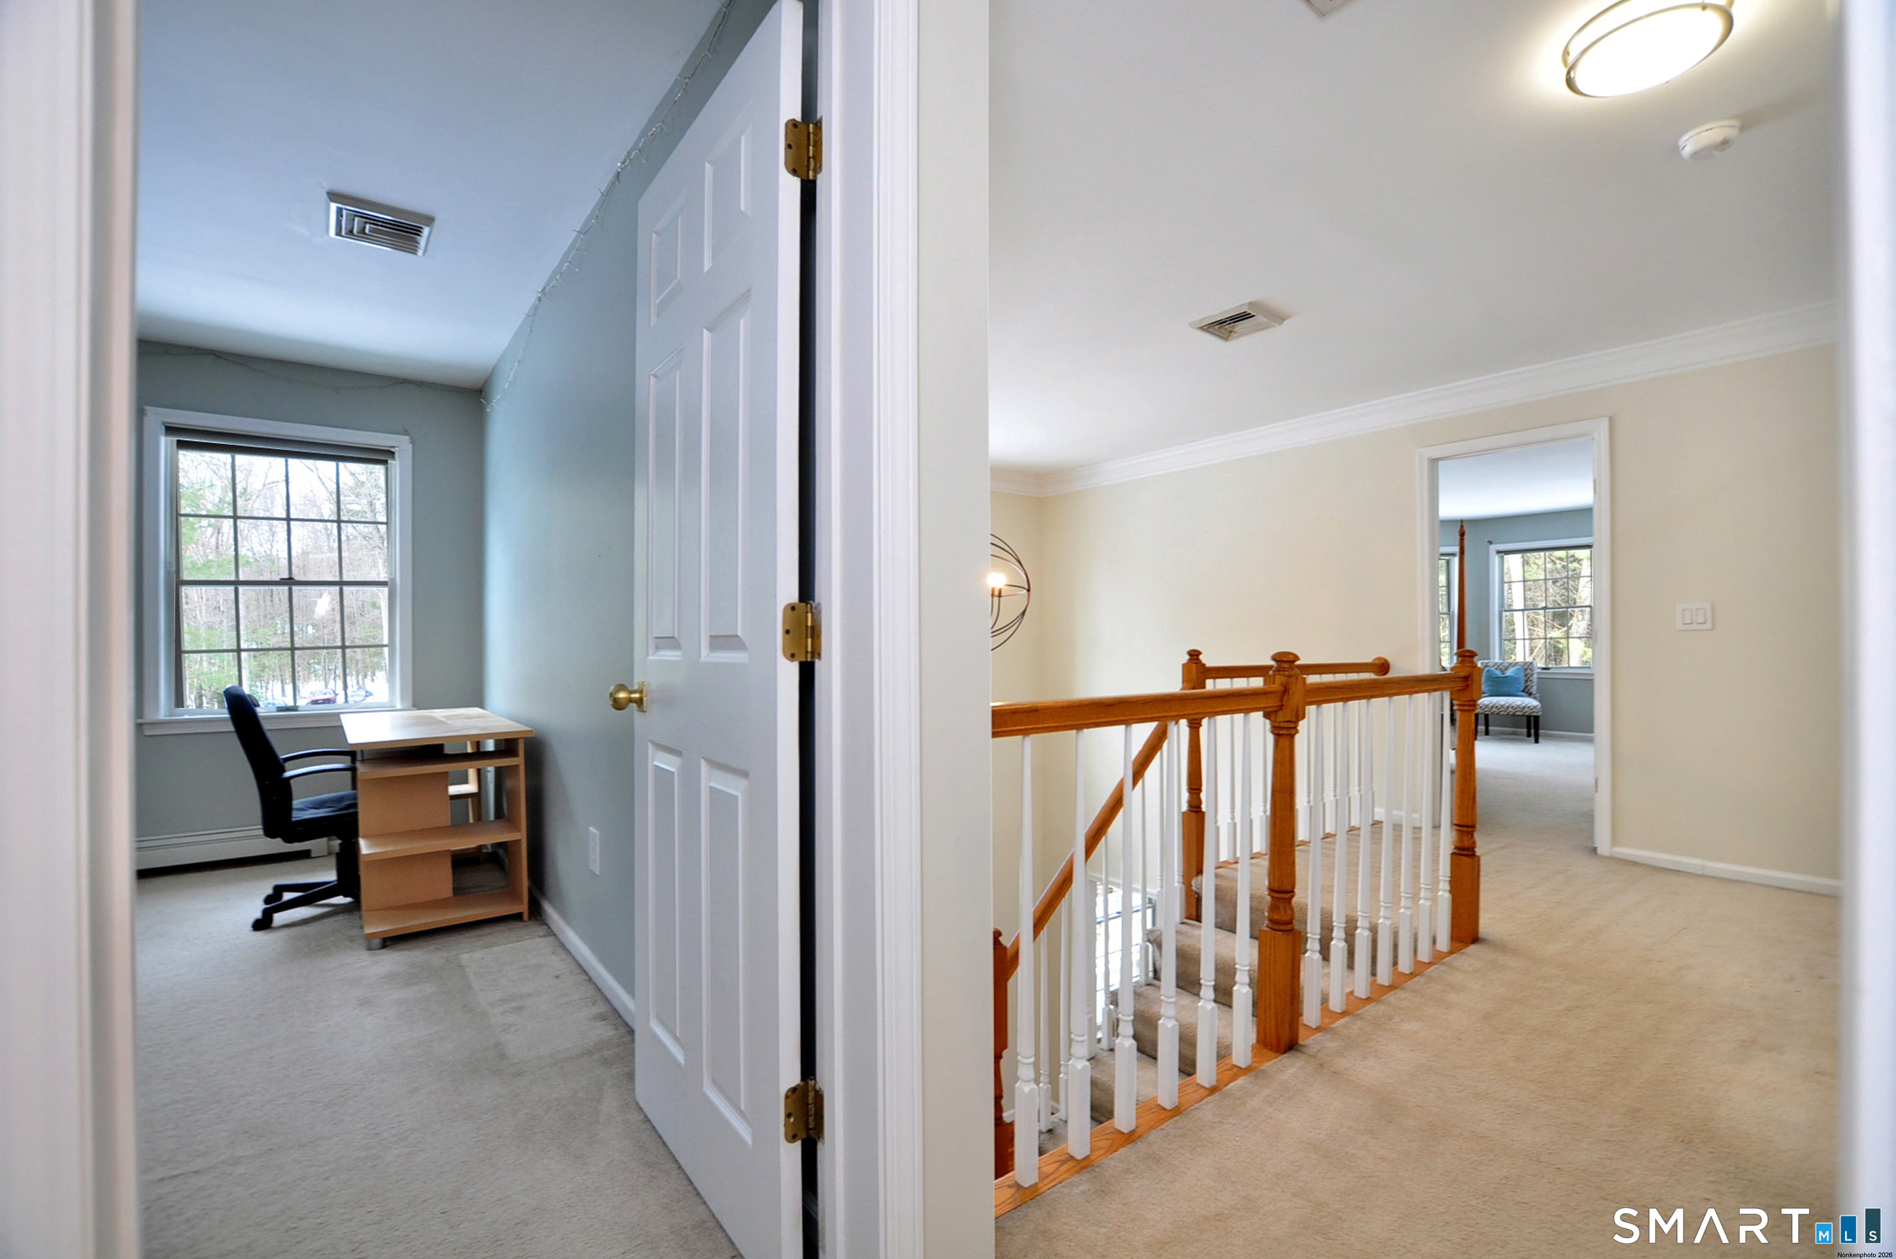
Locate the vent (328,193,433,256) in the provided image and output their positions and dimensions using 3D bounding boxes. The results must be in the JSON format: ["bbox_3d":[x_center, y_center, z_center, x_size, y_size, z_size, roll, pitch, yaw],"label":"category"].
[{"bbox_3d":[-1.897,-1.332,2.634,0.280,0.030,0.335,0,0,-38],"label":"vent"}]

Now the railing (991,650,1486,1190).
[{"bbox_3d":[0.938,0.574,2.119,2.300,1.025,0.100,0,0,-38],"label":"railing"}]

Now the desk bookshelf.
[{"bbox_3d":[-2.125,0.740,3.235,0.560,0.715,1.200,0,0,-38],"label":"desk bookshelf"}]

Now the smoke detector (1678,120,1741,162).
[{"bbox_3d":[2.095,-1.333,2.169,0.127,0.042,0.127,0,0,-38],"label":"smoke detector"}]

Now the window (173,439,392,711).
[{"bbox_3d":[-3.250,-0.240,3.896,0.850,1.325,0.100,0,0,-38],"label":"window"}]

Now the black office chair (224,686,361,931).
[{"bbox_3d":[-2.430,0.657,3.148,0.650,0.880,0.600,0,0,-43],"label":"black office chair"}]

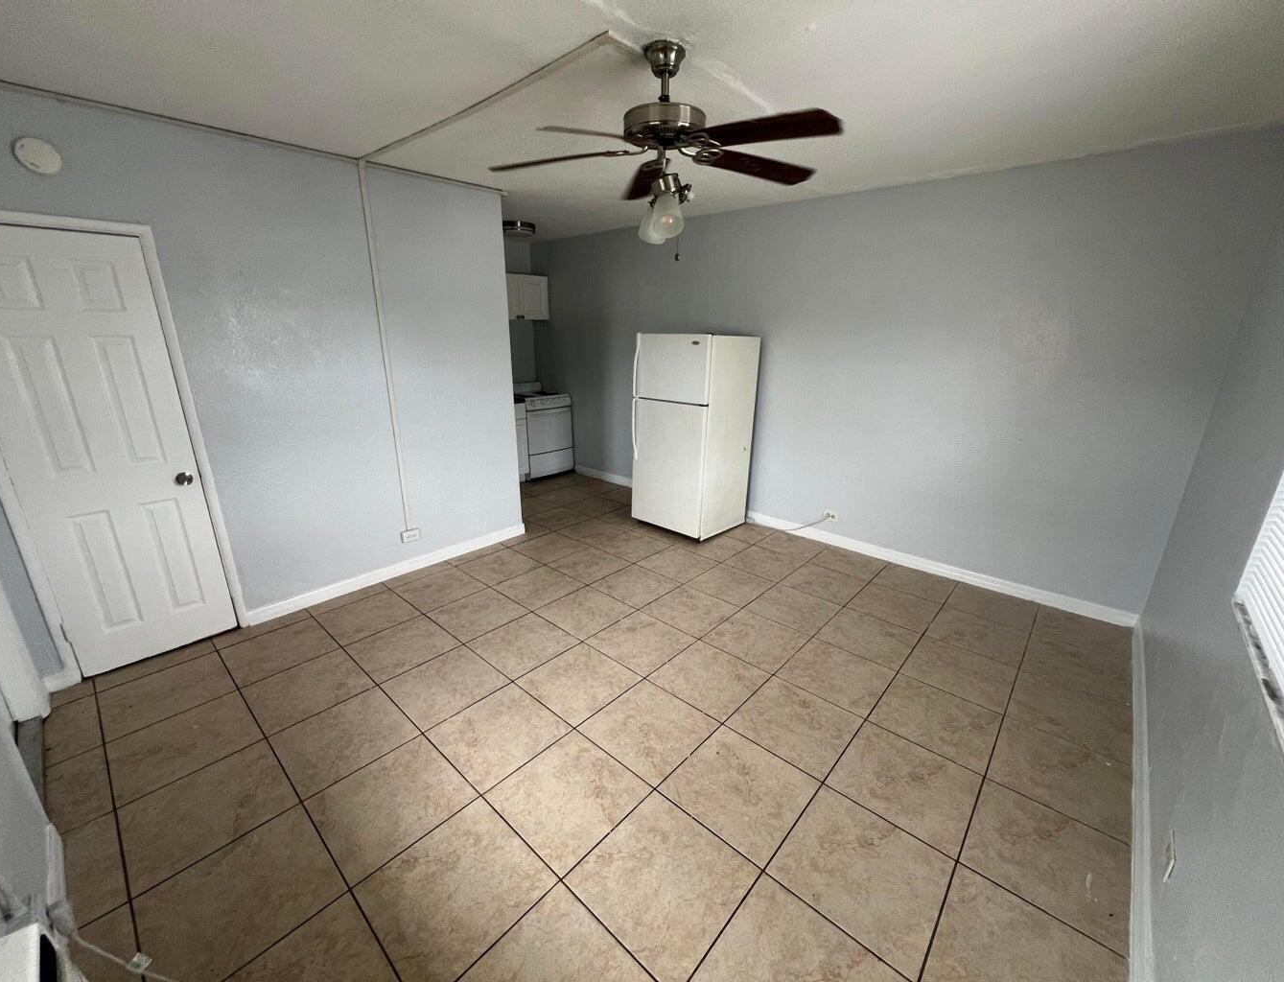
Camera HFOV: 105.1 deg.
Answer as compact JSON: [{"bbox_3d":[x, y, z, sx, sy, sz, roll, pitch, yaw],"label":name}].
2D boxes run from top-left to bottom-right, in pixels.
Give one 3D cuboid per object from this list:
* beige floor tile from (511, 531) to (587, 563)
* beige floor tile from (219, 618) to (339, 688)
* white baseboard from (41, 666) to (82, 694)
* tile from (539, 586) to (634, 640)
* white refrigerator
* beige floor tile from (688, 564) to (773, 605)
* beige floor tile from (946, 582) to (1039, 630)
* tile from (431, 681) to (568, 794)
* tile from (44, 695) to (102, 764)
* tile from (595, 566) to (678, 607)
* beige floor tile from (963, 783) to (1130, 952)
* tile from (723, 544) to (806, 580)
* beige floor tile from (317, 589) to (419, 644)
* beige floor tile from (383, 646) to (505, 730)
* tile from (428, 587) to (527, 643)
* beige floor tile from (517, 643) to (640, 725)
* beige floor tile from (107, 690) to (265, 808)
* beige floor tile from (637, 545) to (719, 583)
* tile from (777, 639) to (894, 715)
[{"bbox_3d":[-0.719,0.449,3.888,0.440,0.010,0.440,15,22,39],"label":"beige floor tile"},{"bbox_3d":[-1.941,0.855,2.655,0.452,0.010,0.452,15,22,40],"label":"beige floor tile"},{"bbox_3d":[-2.756,0.899,2.334,0.014,0.084,0.114,15,22,40],"label":"white baseboard"},{"bbox_3d":[-0.353,0.754,3.054,0.446,0.015,0.446,15,22,39],"label":"tile"},{"bbox_3d":[0.454,-0.497,4.359,0.745,1.670,0.762,16,22,43],"label":"white refrigerator"},{"bbox_3d":[0.617,0.656,3.422,0.452,0.010,0.452,15,22,40],"label":"beige floor tile"},{"bbox_3d":[2.262,0.740,3.193,0.452,0.010,0.452,15,22,40],"label":"beige floor tile"},{"bbox_3d":[-0.612,1.035,2.114,0.450,0.012,0.450,15,22,40],"label":"tile"},{"bbox_3d":[-2.383,0.987,2.057,0.440,0.010,0.156,15,22,39],"label":"tile"},{"bbox_3d":[-0.038,0.657,3.402,0.450,0.015,0.450,15,23,39],"label":"tile"},{"bbox_3d":[1.335,1.201,1.621,0.406,0.012,0.448,15,22,40],"label":"beige floor tile"},{"bbox_3d":[0.930,0.560,3.758,0.452,0.010,0.452,15,22,40],"label":"tile"},{"bbox_3d":[-1.644,0.759,2.975,0.446,0.015,0.446,15,22,39],"label":"beige floor tile"},{"bbox_3d":[-0.930,0.920,2.341,0.440,0.010,0.440,15,22,39],"label":"beige floor tile"},{"bbox_3d":[-1.000,0.757,3.015,0.446,0.015,0.446,15,22,39],"label":"tile"},{"bbox_3d":[-0.311,0.942,2.439,0.446,0.015,0.446,15,22,39],"label":"beige floor tile"},{"bbox_3d":[-1.897,1.044,2.046,0.450,0.012,0.450,15,22,40],"label":"beige floor tile"},{"bbox_3d":[0.270,0.557,3.720,0.450,0.012,0.450,15,22,40],"label":"beige floor tile"},{"bbox_3d":[0.969,0.912,2.446,0.440,0.010,0.440,15,22,39],"label":"tile"}]

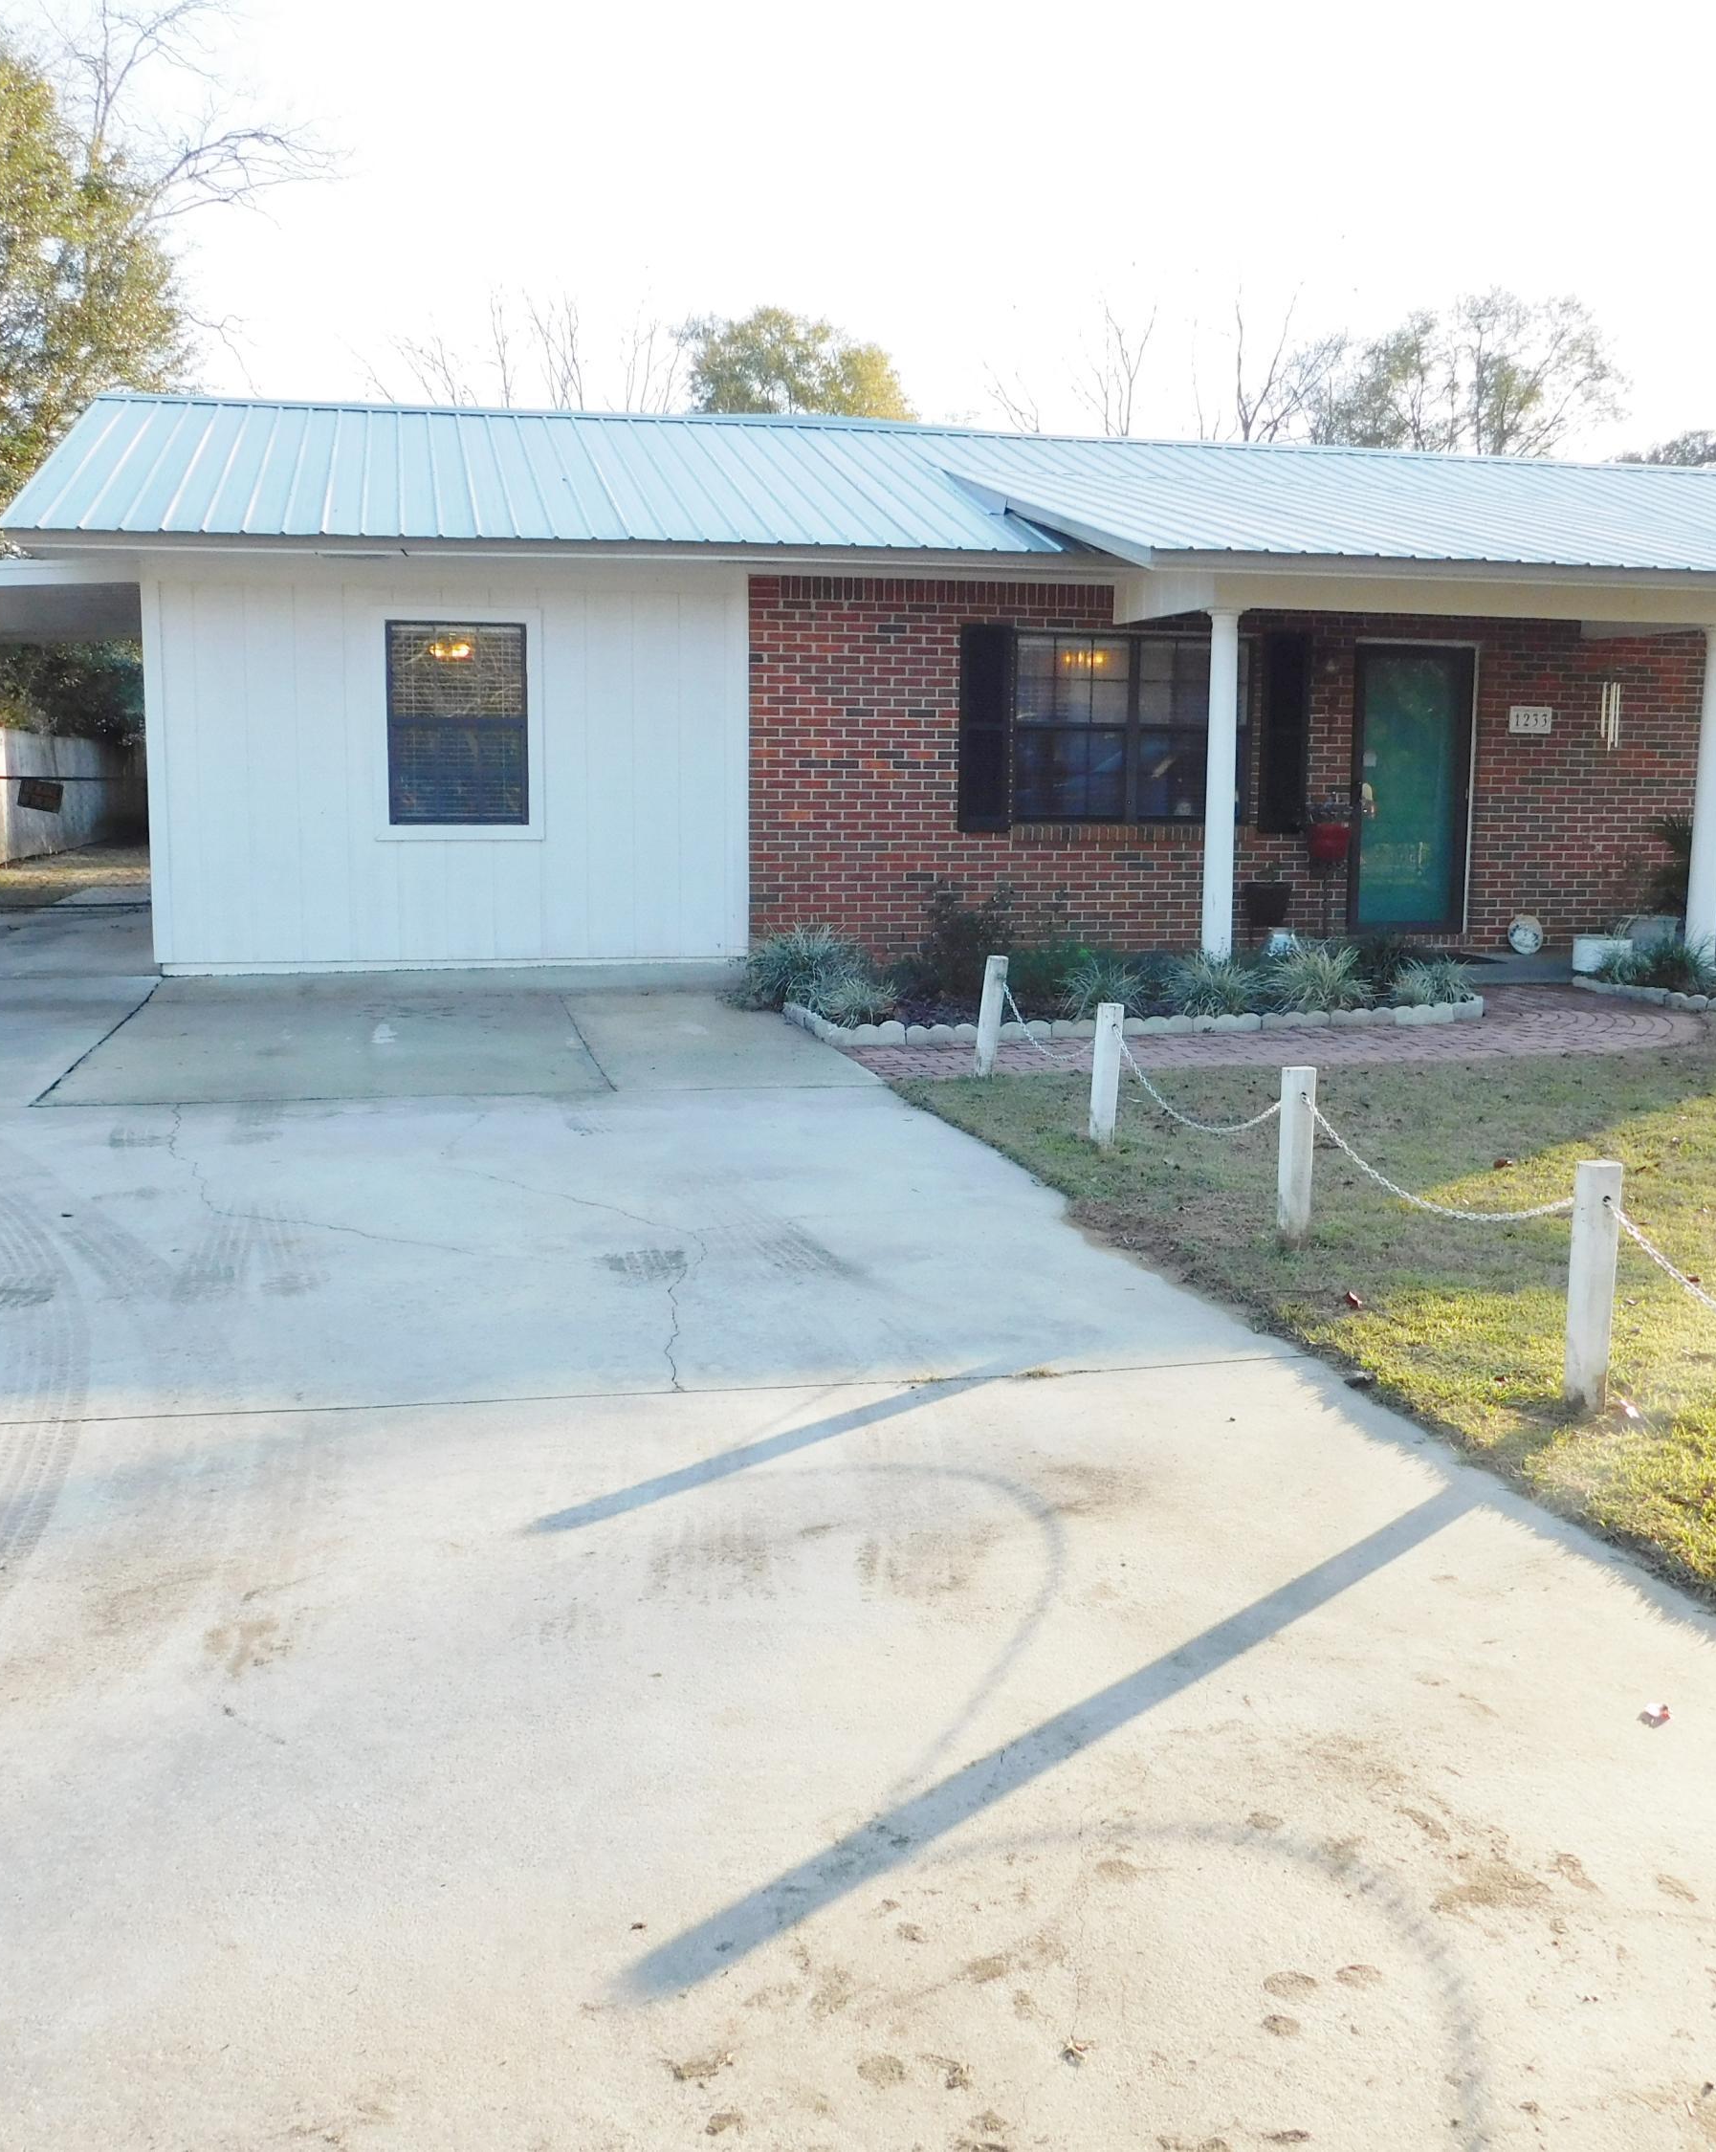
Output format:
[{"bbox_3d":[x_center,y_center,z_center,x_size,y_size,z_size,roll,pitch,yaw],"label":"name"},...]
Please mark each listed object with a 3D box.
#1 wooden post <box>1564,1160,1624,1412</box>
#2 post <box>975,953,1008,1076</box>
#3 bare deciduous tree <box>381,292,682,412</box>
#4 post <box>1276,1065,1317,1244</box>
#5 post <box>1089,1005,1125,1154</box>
[{"bbox_3d":[1.763,0.502,4.744,0.078,0.591,0.078,-2,8,-14],"label":"wooden post"},{"bbox_3d":[0.629,-0.276,9.274,0.078,0.558,0.078,4,6,-15],"label":"post"},{"bbox_3d":[-5.920,-9.154,36.662,5.800,10.133,5.800,-1,8,-9],"label":"bare deciduous tree"},{"bbox_3d":[1.382,0.247,6.232,0.078,0.541,0.078,-2,8,-14],"label":"post"},{"bbox_3d":[0.987,0.003,7.801,0.078,0.554,0.078,0,7,-14],"label":"post"}]

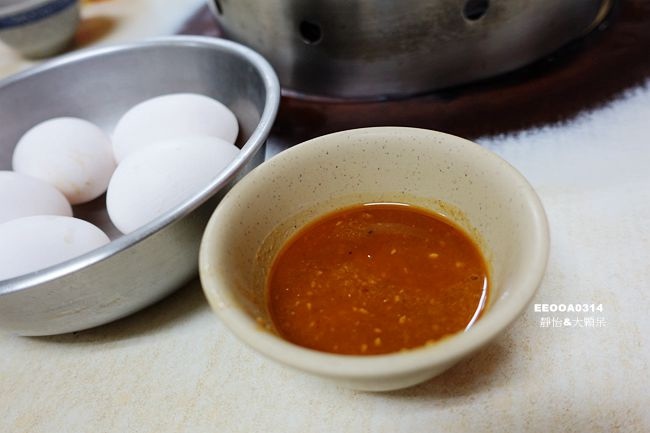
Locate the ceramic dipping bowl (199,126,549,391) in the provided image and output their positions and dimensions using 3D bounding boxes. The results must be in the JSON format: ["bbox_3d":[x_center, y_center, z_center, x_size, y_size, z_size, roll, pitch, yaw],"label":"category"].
[{"bbox_3d":[0.017,0.021,0.175,0.105,0.053,0.105,-6,42,5],"label":"ceramic dipping bowl"}]

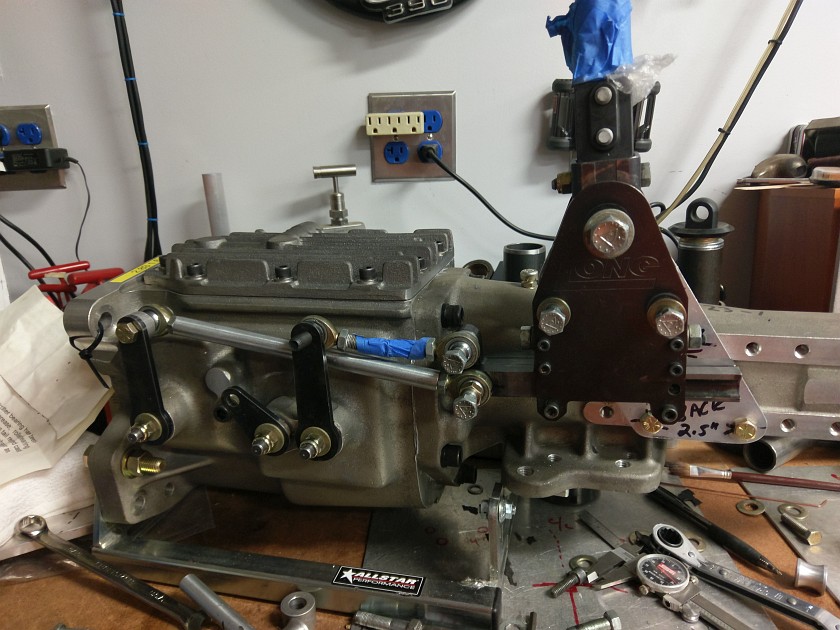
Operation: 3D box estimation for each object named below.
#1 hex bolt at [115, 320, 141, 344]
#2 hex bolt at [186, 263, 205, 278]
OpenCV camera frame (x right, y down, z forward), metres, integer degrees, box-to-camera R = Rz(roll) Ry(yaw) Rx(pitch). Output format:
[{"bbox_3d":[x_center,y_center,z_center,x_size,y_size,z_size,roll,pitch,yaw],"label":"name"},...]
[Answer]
[{"bbox_3d":[-0.217,0.013,0.468,0.015,0.015,0.010,3,19,14],"label":"hex bolt"},{"bbox_3d":[-0.174,-0.034,0.488,0.013,0.009,0.013,3,19,14],"label":"hex bolt"}]

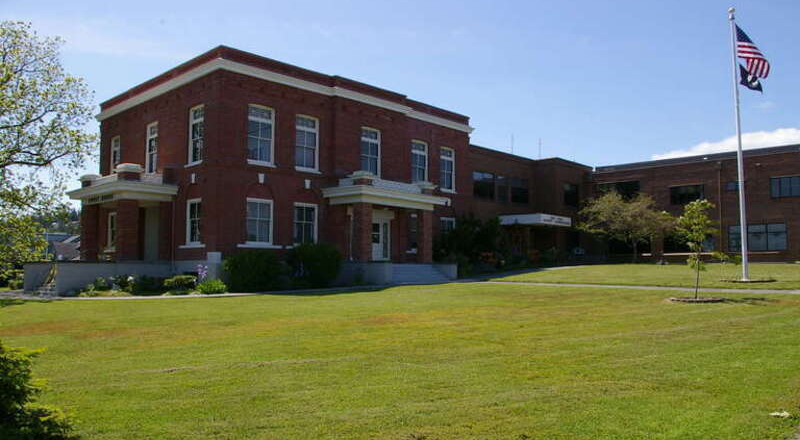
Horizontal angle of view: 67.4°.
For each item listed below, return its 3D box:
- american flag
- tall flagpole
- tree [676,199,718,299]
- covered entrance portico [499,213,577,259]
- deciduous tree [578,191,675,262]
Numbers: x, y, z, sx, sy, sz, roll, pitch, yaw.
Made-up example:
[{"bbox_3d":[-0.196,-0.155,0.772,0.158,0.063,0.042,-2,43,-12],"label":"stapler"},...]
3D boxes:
[{"bbox_3d":[14.365,-6.847,24.361,1.220,2.050,0.500,-3,-5,31],"label":"american flag"},{"bbox_3d":[13.577,-3.123,24.055,0.260,11.085,0.260,-3,-5,30],"label":"tall flagpole"},{"bbox_3d":[8.629,0.852,17.518,1.100,2.891,1.100,-3,-5,26],"label":"tree"},{"bbox_3d":[10.021,1.454,43.861,3.314,3.310,4.647,-5,-6,43],"label":"covered entrance portico"},{"bbox_3d":[15.807,0.520,41.707,6.200,5.042,5.700,-2,-5,21],"label":"deciduous tree"}]

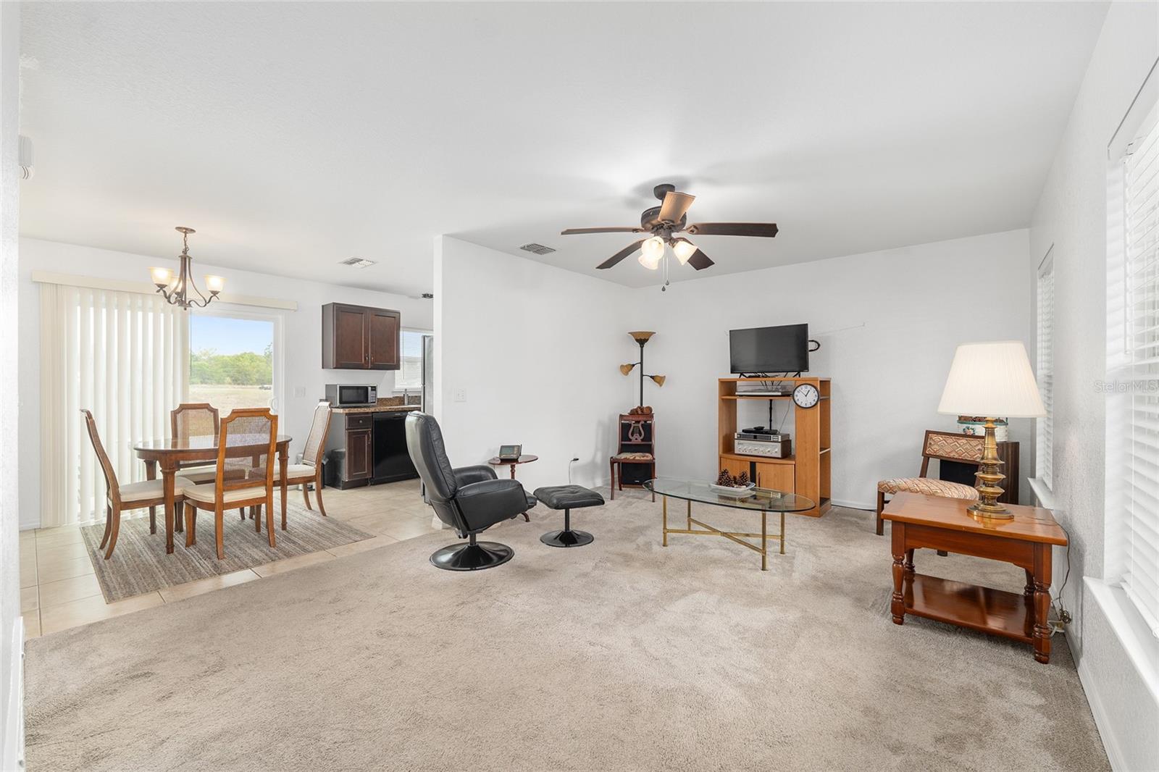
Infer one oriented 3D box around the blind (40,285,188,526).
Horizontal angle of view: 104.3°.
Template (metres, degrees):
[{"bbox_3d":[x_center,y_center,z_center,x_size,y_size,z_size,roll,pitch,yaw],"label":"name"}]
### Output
[{"bbox_3d":[-4.204,0.167,4.131,0.090,2.040,0.960,0,1,41],"label":"blind"}]

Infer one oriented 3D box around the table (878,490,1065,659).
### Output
[{"bbox_3d":[1.953,0.914,2.273,0.635,0.550,0.620,0,1,41],"label":"table"}]

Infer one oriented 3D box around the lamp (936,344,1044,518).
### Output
[{"bbox_3d":[2.055,0.217,2.260,0.395,0.860,0.395,0,0,41],"label":"lamp"}]

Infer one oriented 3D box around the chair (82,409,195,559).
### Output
[{"bbox_3d":[-3.260,0.684,3.359,0.510,1.030,0.580,0,1,41],"label":"chair"}]

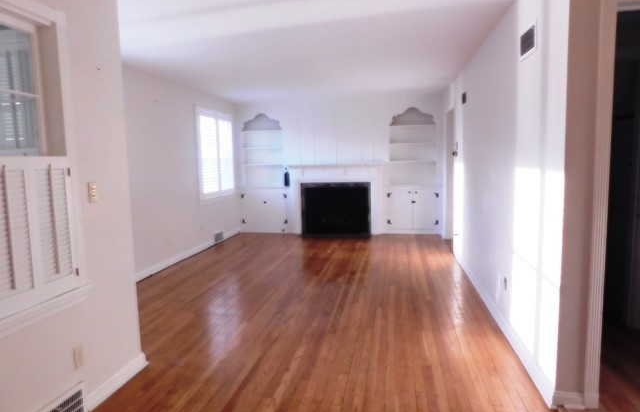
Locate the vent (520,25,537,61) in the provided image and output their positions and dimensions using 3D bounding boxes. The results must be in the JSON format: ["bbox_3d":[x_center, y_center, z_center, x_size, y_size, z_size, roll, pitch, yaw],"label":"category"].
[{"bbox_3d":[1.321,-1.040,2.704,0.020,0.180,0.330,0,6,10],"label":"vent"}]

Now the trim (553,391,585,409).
[{"bbox_3d":[1.343,1.050,2.300,0.165,0.102,0.022,0,6,10],"label":"trim"}]

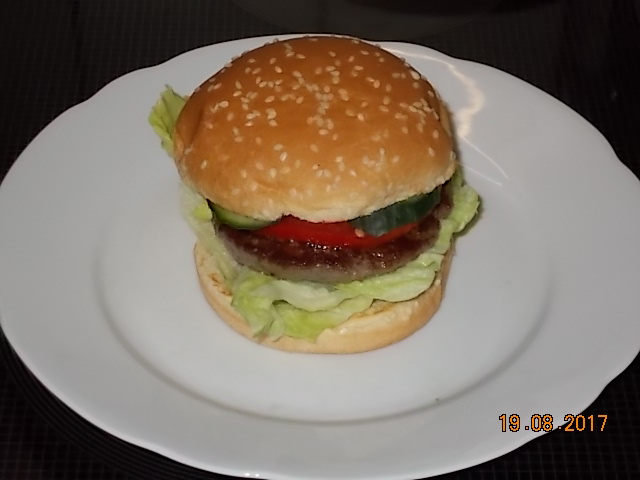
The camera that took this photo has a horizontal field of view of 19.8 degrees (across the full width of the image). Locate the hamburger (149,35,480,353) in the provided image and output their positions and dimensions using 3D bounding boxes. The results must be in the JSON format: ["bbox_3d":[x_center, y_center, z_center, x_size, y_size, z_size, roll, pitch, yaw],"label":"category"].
[{"bbox_3d":[0.000,-0.023,0.706,0.124,0.090,0.116,2,42,0],"label":"hamburger"}]

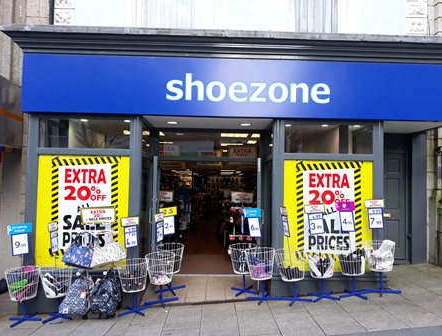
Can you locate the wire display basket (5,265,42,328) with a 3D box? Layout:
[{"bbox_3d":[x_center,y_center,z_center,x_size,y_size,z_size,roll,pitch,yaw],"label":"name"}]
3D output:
[{"bbox_3d":[-2.637,1.693,4.668,0.440,0.665,0.440,-2,-2,-2],"label":"wire display basket"}]

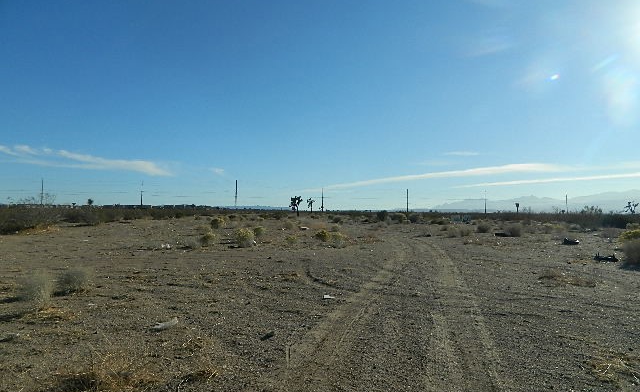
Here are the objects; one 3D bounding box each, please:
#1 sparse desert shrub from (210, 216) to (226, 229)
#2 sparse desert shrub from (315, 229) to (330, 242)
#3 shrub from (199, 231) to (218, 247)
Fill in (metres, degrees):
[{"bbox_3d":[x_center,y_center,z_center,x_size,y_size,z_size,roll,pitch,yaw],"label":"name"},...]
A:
[{"bbox_3d":[-8.357,2.241,38.151,1.279,1.015,1.215,0,-2,0],"label":"sparse desert shrub"},{"bbox_3d":[0.137,1.973,22.944,0.769,0.670,0.731,0,-2,0],"label":"sparse desert shrub"},{"bbox_3d":[-4.967,1.878,20.544,0.778,0.645,0.739,0,-2,0],"label":"shrub"}]

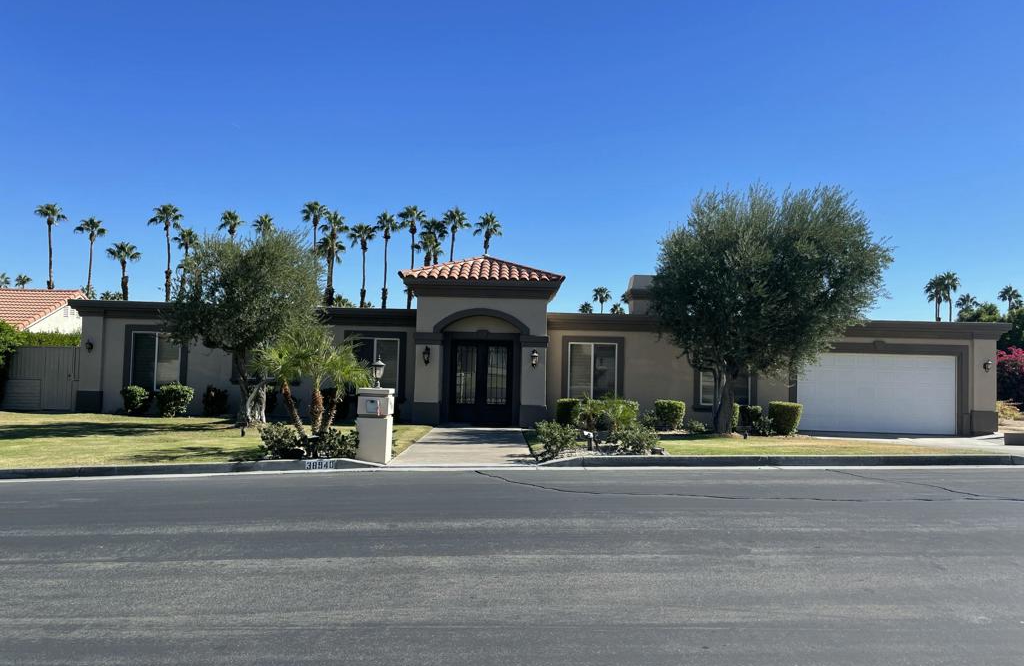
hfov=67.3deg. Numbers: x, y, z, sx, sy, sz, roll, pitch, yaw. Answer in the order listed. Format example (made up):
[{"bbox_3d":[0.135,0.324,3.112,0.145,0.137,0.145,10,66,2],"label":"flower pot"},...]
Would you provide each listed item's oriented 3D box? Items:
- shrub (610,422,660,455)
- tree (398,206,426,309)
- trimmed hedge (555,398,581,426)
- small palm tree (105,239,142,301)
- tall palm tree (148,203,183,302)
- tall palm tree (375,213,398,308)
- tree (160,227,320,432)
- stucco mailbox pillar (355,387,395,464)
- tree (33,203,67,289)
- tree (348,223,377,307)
[{"bbox_3d":[2.101,1.833,13.300,0.870,0.570,0.800,1,-2,0],"label":"shrub"},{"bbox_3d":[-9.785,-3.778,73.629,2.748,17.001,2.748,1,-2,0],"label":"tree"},{"bbox_3d":[1.645,2.303,22.000,0.744,0.858,0.800,1,-2,0],"label":"trimmed hedge"},{"bbox_3d":[-37.035,-2.313,72.733,2.950,12.660,2.950,1,-2,0],"label":"small palm tree"},{"bbox_3d":[-30.828,-3.761,67.664,3.066,15.398,3.066,1,-2,0],"label":"tall palm tree"},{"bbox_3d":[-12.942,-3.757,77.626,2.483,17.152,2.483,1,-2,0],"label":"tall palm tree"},{"bbox_3d":[-7.218,-0.121,20.600,4.178,5.303,4.000,1,-2,0],"label":"tree"},{"bbox_3d":[-2.339,1.567,13.150,0.520,1.270,0.580,1,-2,0],"label":"stucco mailbox pillar"},{"bbox_3d":[-47.624,-4.658,78.636,3.000,17.310,3.000,1,-2,0],"label":"tree"},{"bbox_3d":[-16.685,-3.538,84.639,3.100,17.150,3.100,1,-2,0],"label":"tree"}]

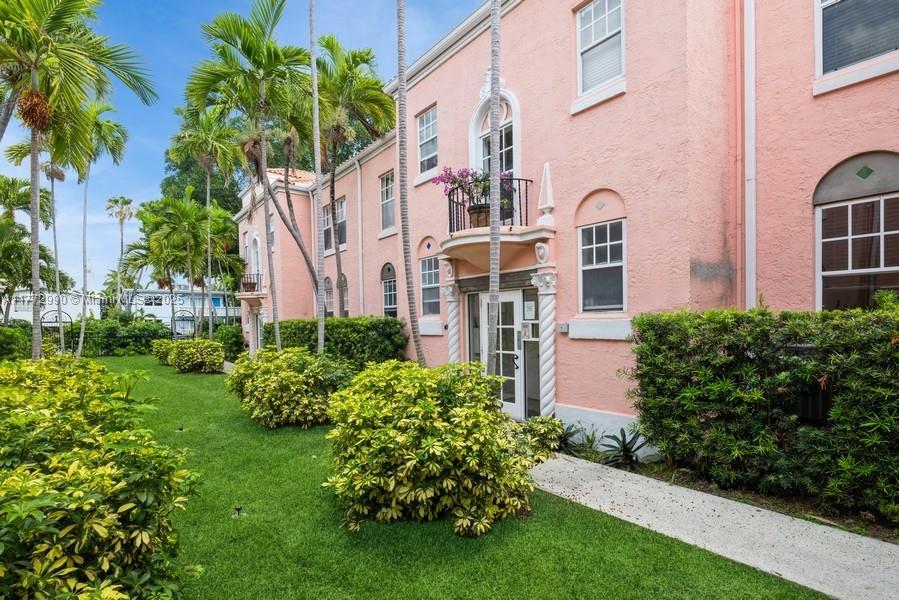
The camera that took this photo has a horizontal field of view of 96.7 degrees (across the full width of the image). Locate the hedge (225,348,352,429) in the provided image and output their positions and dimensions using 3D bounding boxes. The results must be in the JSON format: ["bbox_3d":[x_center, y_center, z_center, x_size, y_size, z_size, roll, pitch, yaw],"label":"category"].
[{"bbox_3d":[-2.770,1.410,6.950,1.800,1.170,2.100,1,-3,-40],"label":"hedge"}]

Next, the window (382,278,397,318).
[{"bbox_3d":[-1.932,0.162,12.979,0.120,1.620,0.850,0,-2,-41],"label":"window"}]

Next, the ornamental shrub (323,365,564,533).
[{"bbox_3d":[0.000,1.200,3.870,2.100,1.250,1.650,-1,-2,0],"label":"ornamental shrub"}]

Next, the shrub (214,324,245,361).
[{"bbox_3d":[-9.907,1.914,18.000,1.100,1.500,1.400,0,-2,-42],"label":"shrub"}]

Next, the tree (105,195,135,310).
[{"bbox_3d":[-33.000,-3.400,40.000,2.600,14.200,2.600,1,-3,-40],"label":"tree"}]

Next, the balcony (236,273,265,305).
[{"bbox_3d":[-7.670,-0.450,15.500,0.680,1.240,1.750,1,-3,-40],"label":"balcony"}]

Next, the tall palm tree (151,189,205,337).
[{"bbox_3d":[-12.800,-1.330,19.000,2.800,7.800,2.800,1,-3,-34],"label":"tall palm tree"}]

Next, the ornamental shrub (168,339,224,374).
[{"bbox_3d":[-8.953,1.954,14.200,1.550,1.030,1.700,0,-2,-42],"label":"ornamental shrub"}]

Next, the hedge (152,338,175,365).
[{"bbox_3d":[-10.750,1.960,15.500,1.400,0.970,1.500,1,-3,-40],"label":"hedge"}]

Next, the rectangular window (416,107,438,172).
[{"bbox_3d":[-0.451,-3.220,8.070,0.120,1.200,0.680,0,-2,-42],"label":"rectangular window"}]

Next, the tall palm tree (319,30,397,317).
[{"bbox_3d":[-2.600,-2.350,10.300,2.400,8.900,2.400,-1,-2,0],"label":"tall palm tree"}]

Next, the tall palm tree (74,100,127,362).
[{"bbox_3d":[-16.957,-3.435,19.200,2.700,12.000,2.700,0,-2,-42],"label":"tall palm tree"}]

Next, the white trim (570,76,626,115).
[{"bbox_3d":[1.938,-2.674,5.252,0.130,0.200,0.770,0,-2,-42],"label":"white trim"}]

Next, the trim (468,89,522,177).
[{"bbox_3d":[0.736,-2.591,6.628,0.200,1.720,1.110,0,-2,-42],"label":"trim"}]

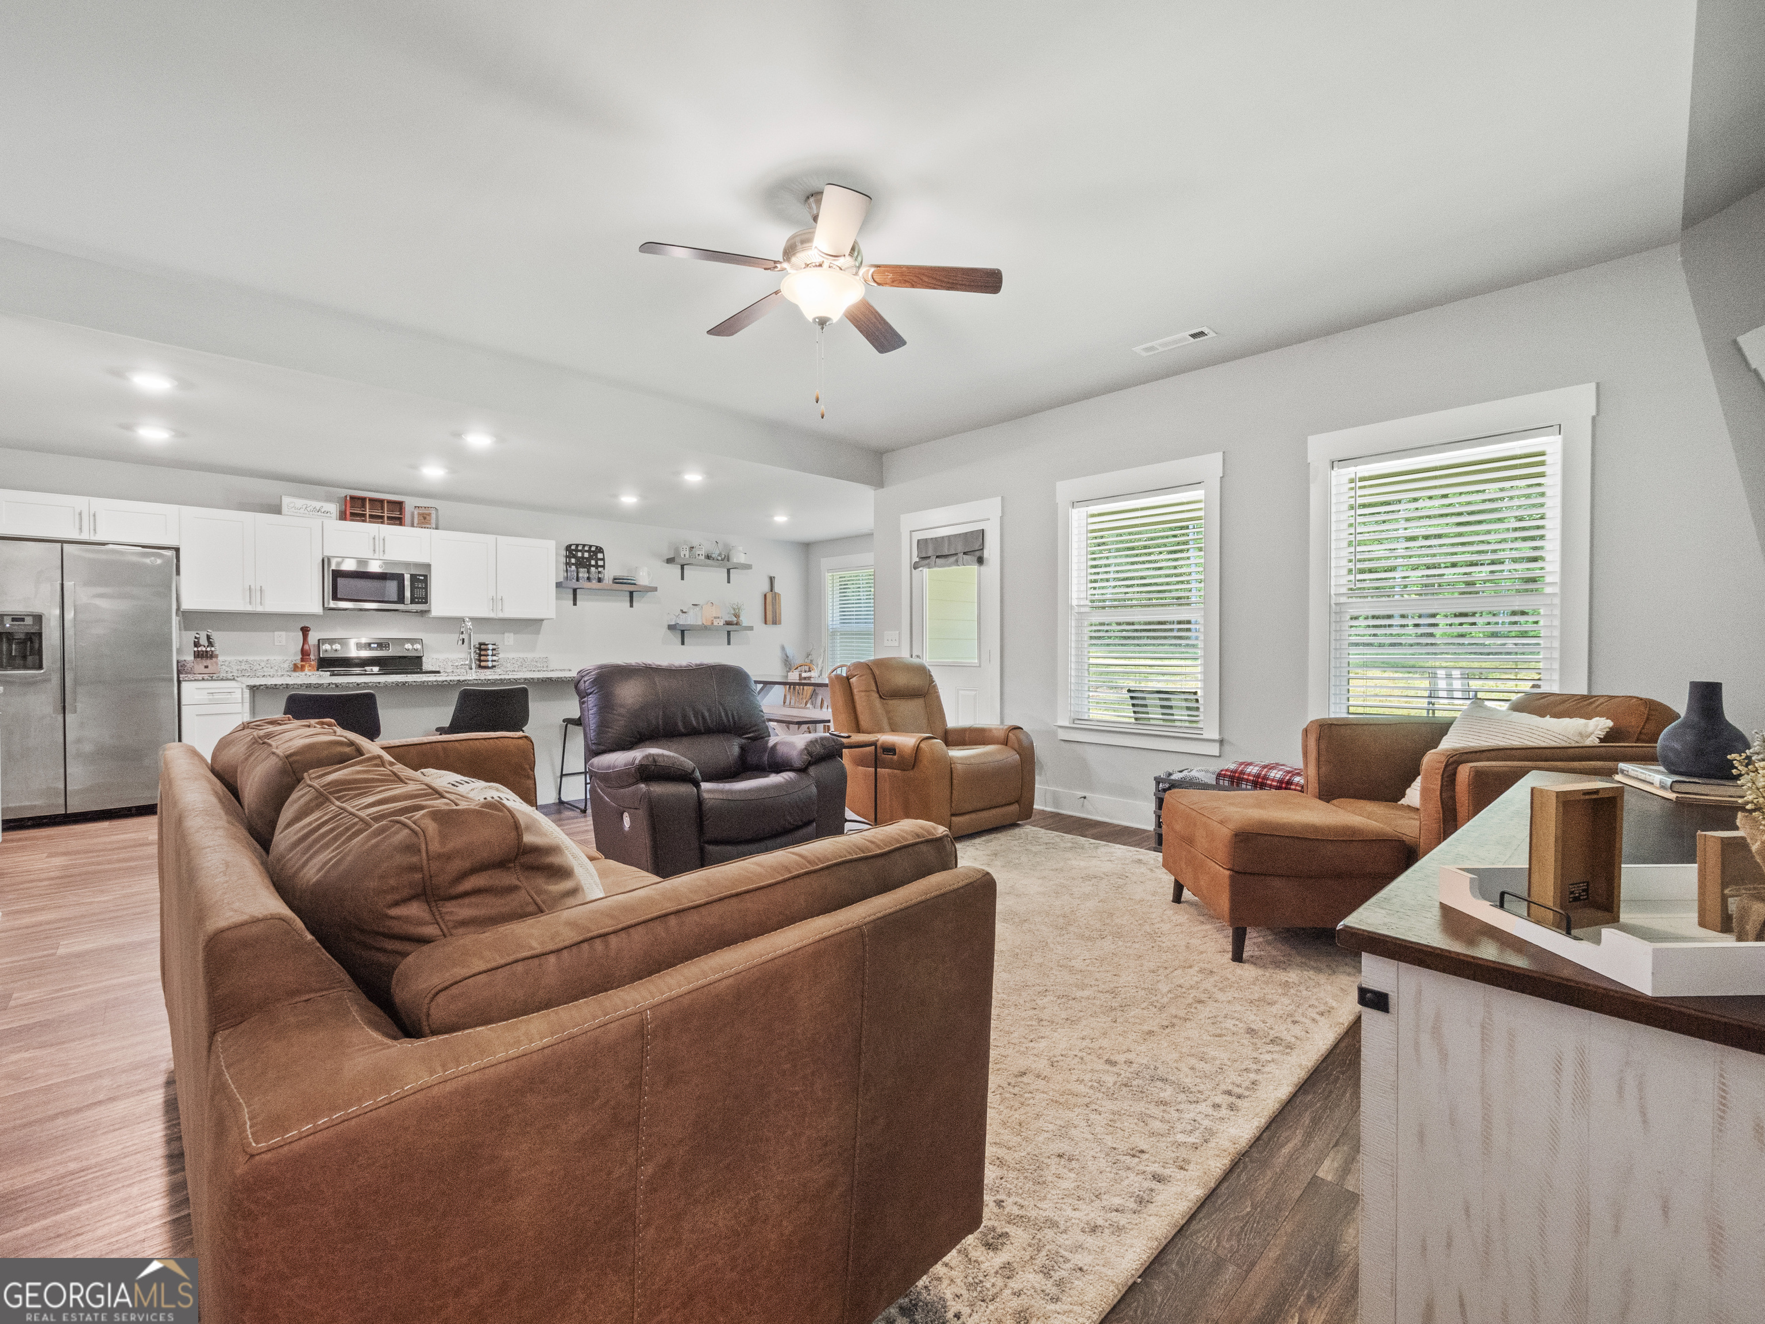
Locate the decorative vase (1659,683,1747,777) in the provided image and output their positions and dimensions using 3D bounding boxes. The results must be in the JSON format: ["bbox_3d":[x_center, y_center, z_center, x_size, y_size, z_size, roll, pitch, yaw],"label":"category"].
[{"bbox_3d":[1.801,0.145,1.560,0.137,0.207,0.137,-2,2,-44],"label":"decorative vase"}]

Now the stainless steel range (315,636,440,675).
[{"bbox_3d":[-4.216,0.400,6.014,0.760,1.180,0.700,-2,2,-44],"label":"stainless steel range"}]

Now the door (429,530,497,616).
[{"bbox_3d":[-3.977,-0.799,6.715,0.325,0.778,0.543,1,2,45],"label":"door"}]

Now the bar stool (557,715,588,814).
[{"bbox_3d":[-1.979,0.574,5.069,0.440,0.880,0.490,-2,2,-44],"label":"bar stool"}]

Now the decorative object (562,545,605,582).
[{"bbox_3d":[-3.086,-1.025,7.465,0.410,0.420,0.100,-2,2,-44],"label":"decorative object"}]

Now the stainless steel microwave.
[{"bbox_3d":[-4.421,-0.648,6.217,0.400,0.426,0.754,1,2,45],"label":"stainless steel microwave"}]

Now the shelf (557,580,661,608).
[{"bbox_3d":[-2.989,-0.720,7.779,0.230,0.236,1.046,1,2,45],"label":"shelf"}]

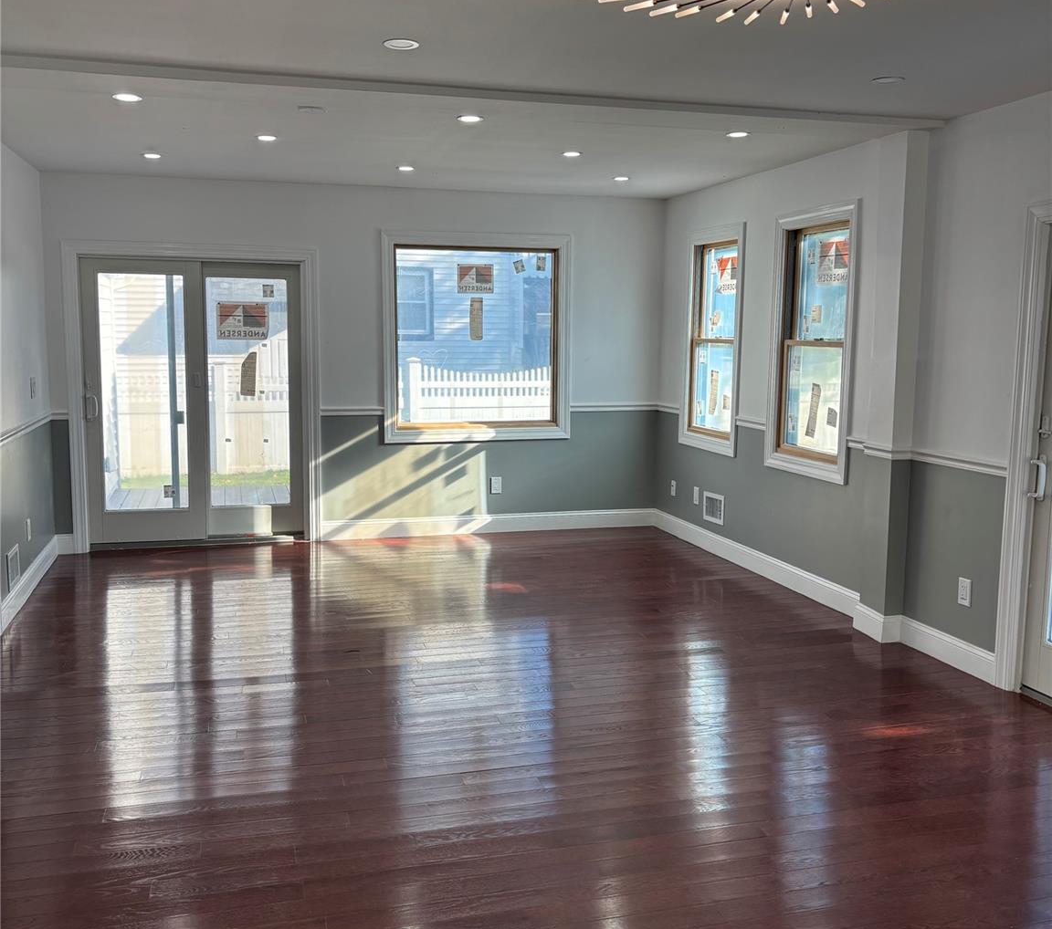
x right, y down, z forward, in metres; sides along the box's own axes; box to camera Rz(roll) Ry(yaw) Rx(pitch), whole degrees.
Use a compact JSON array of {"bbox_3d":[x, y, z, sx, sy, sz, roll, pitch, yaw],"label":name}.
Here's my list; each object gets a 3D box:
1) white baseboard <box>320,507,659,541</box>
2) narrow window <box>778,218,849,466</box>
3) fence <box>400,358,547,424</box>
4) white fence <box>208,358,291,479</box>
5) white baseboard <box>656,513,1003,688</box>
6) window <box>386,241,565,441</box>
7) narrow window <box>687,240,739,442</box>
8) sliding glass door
[{"bbox_3d":[-0.218,0.440,7.798,2.533,0.142,0.030,-1,7,-15],"label":"white baseboard"},{"bbox_3d":[1.645,-0.678,5.918,0.119,1.334,0.685,-1,7,-15],"label":"narrow window"},{"bbox_3d":[-0.533,-0.605,12.395,1.860,1.289,0.120,-1,7,-15],"label":"fence"},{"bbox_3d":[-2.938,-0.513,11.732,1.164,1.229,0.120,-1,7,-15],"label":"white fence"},{"bbox_3d":[1.462,0.644,6.319,0.142,0.142,3.770,-1,7,-15],"label":"white baseboard"},{"bbox_3d":[-0.346,-0.892,7.632,1.311,1.423,0.119,-1,7,-15],"label":"window"},{"bbox_3d":[1.300,-0.841,7.146,0.119,1.341,0.708,-1,7,-15],"label":"narrow window"},{"bbox_3d":[-2.236,-0.414,7.171,1.453,1.949,0.134,-1,7,-15],"label":"sliding glass door"}]

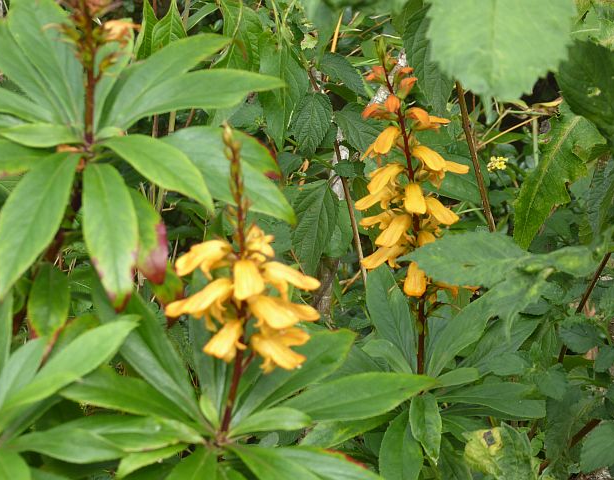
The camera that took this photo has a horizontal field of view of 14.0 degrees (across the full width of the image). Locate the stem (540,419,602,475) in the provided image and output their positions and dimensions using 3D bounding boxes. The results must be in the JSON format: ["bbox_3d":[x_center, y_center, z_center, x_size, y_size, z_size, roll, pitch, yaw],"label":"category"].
[{"bbox_3d":[0.196,0.153,1.855,0.058,0.006,0.006,-39,0,-10],"label":"stem"}]

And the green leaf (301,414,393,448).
[{"bbox_3d":[0.034,0.145,1.900,0.091,0.018,0.027,-17,47,-26],"label":"green leaf"}]

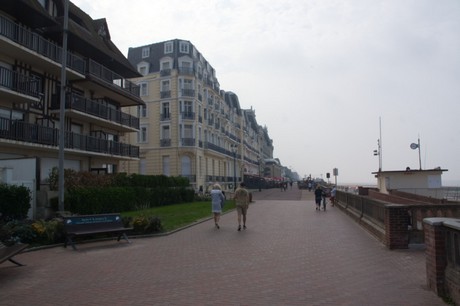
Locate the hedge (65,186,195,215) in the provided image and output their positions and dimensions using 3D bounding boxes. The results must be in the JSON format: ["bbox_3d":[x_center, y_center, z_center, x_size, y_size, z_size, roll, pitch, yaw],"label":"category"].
[{"bbox_3d":[-6.233,3.345,25.904,1.100,1.500,15.130,-3,-6,17],"label":"hedge"}]

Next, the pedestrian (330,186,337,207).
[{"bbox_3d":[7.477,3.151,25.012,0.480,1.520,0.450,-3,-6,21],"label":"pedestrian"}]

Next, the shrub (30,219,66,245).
[{"bbox_3d":[-5.337,2.266,10.101,0.750,0.700,0.880,-5,-7,41],"label":"shrub"}]

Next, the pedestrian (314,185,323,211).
[{"bbox_3d":[5.504,2.768,21.562,0.500,1.640,0.400,-2,-5,13],"label":"pedestrian"}]

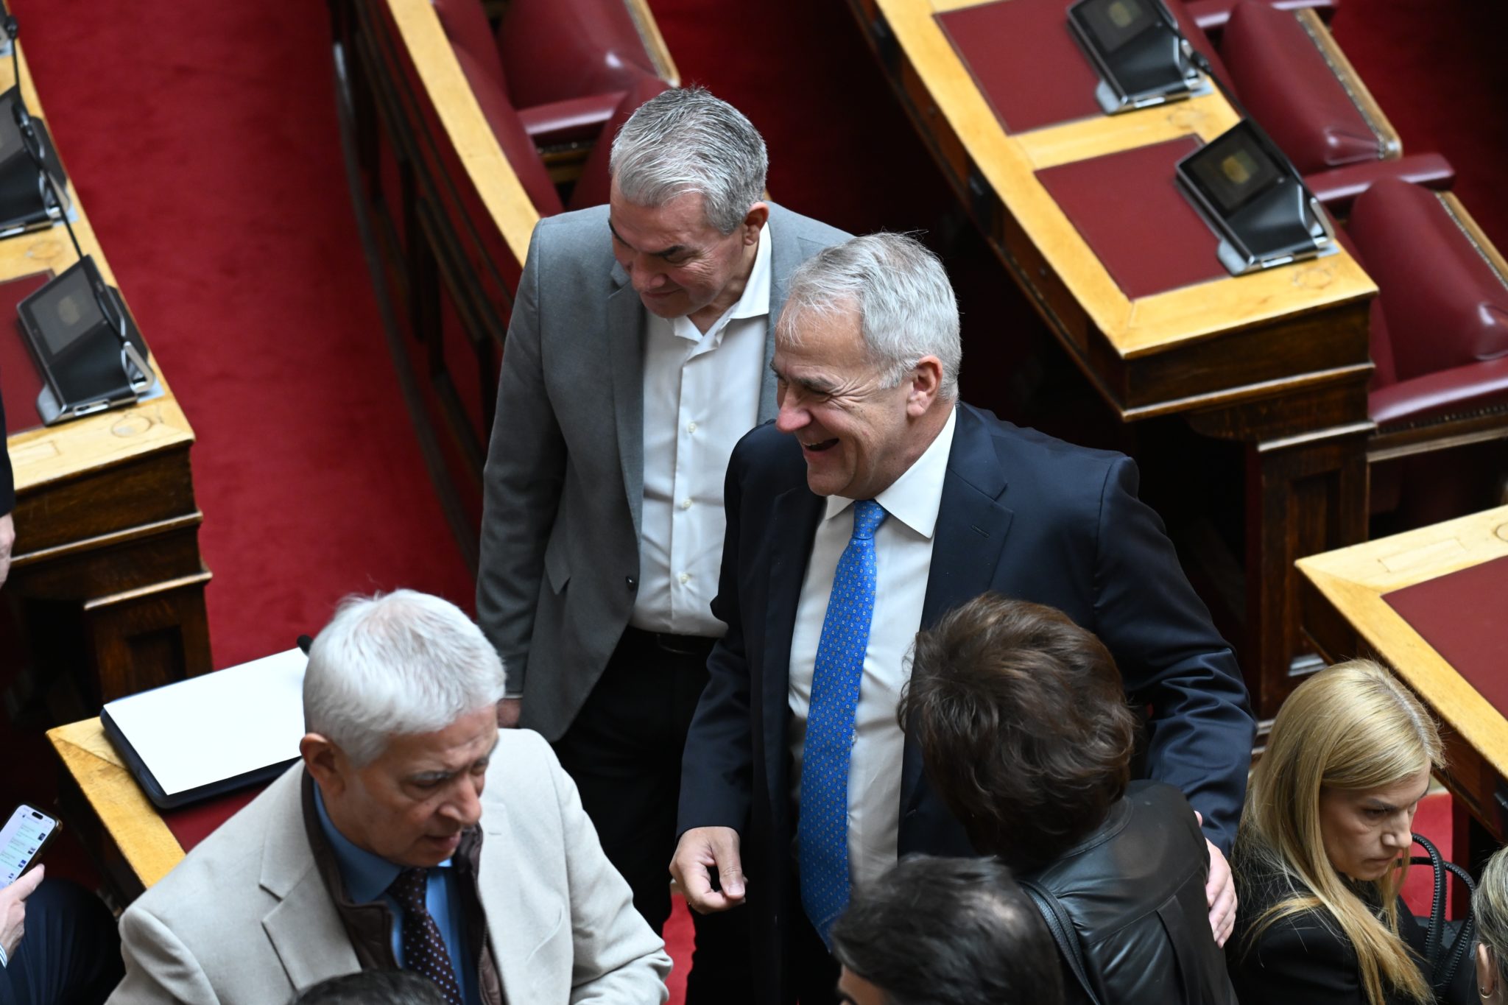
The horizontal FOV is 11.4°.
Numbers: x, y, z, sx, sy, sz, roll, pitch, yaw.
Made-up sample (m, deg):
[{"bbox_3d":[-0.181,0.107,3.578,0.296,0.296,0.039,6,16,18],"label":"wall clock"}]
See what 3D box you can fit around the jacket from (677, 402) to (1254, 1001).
[{"bbox_3d":[0.261,0.212,8.663,0.680,0.780,0.460,13,38,21],"label":"jacket"}]

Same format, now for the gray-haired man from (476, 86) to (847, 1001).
[{"bbox_3d":[-0.079,0.230,9.140,0.560,1.770,0.420,8,36,15],"label":"gray-haired man"}]

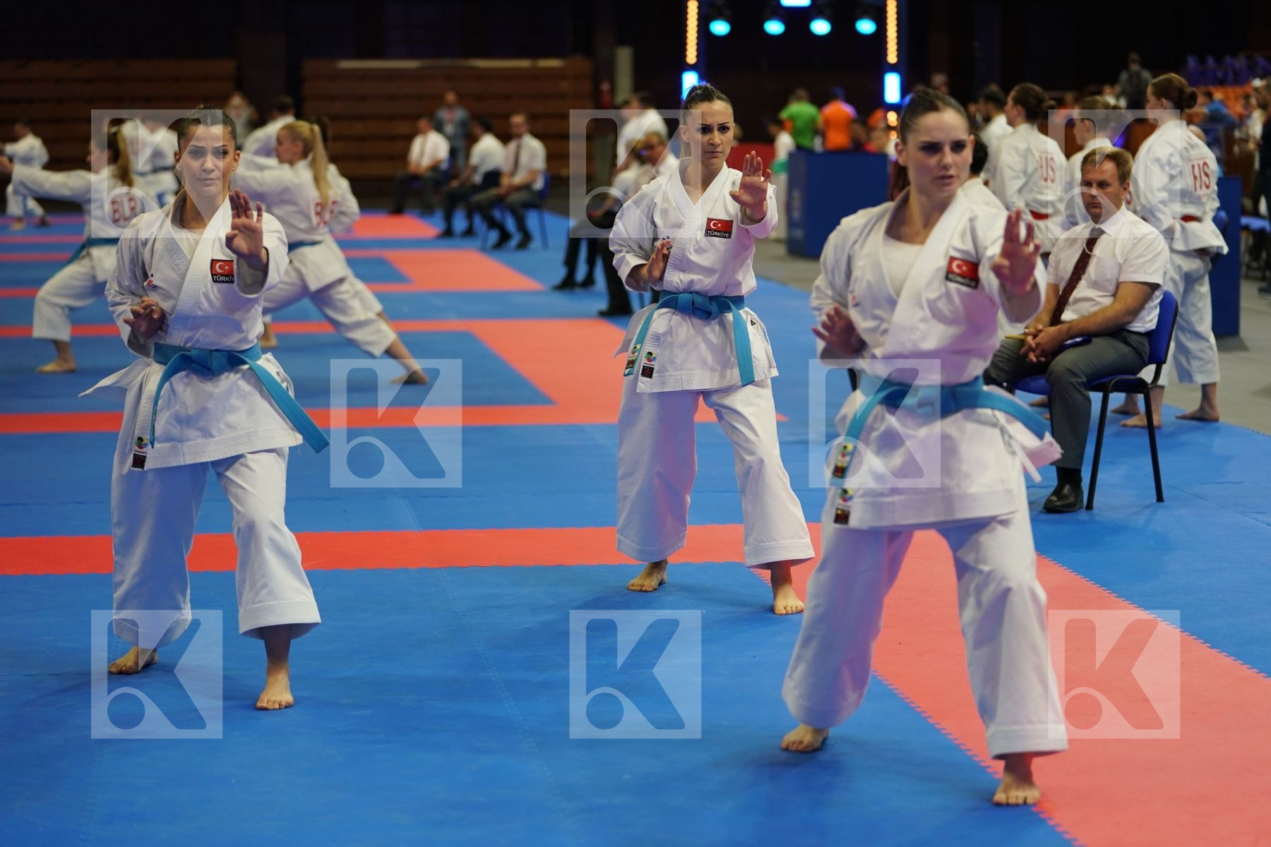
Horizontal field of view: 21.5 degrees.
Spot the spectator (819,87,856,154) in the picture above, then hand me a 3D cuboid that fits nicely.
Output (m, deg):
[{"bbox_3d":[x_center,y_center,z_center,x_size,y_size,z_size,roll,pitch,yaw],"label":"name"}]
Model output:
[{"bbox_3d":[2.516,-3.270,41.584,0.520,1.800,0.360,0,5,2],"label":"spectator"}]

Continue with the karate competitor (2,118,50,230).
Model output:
[{"bbox_3d":[-7.848,-3.209,43.100,0.750,1.390,0.520,-4,6,-32],"label":"karate competitor"}]

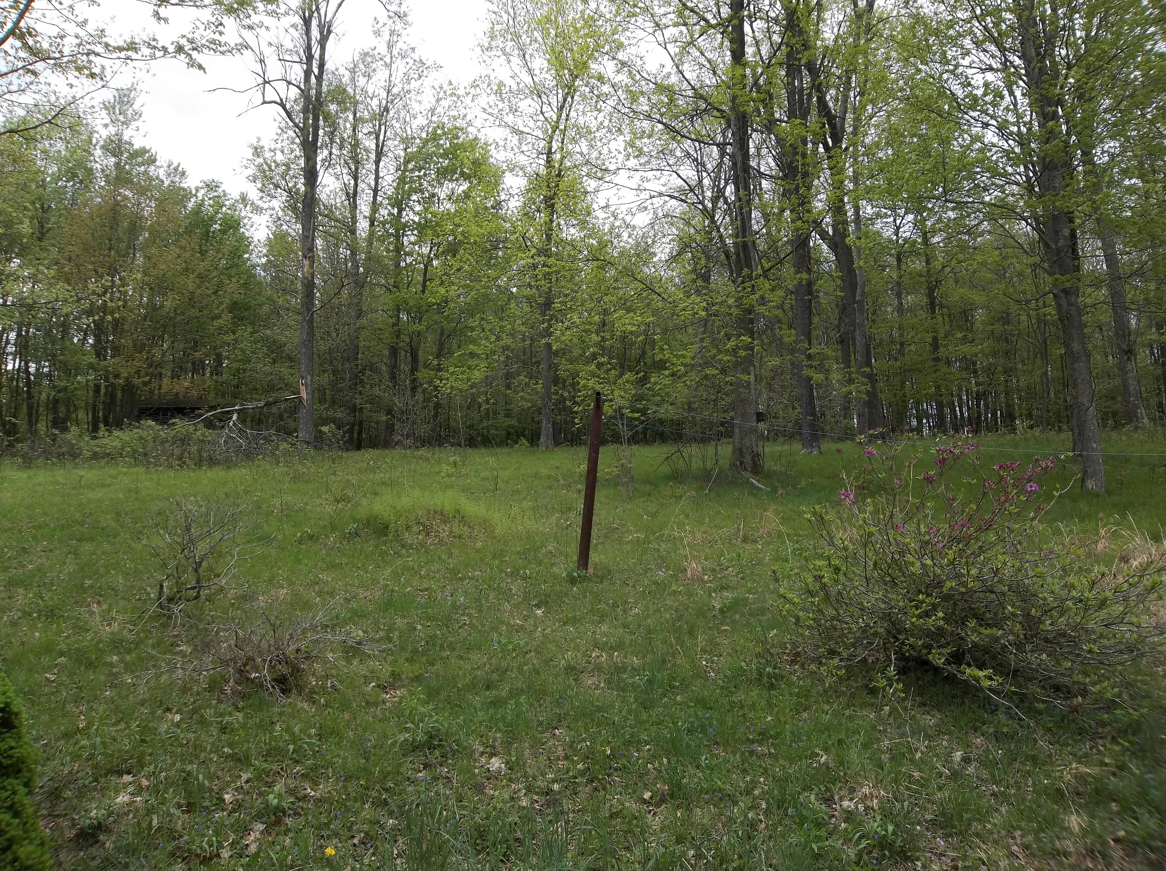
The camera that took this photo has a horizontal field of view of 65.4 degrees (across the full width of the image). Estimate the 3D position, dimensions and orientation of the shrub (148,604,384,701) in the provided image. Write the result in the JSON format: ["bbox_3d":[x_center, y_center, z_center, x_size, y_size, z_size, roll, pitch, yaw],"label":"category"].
[{"bbox_3d":[-1.789,1.212,5.200,1.250,0.400,0.850,1,-3,-19],"label":"shrub"}]

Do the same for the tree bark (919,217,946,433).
[{"bbox_3d":[14.615,-4.585,38.000,0.816,8.935,0.700,-2,-3,21],"label":"tree bark"}]

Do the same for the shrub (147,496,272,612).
[{"bbox_3d":[-3.048,0.945,7.400,0.930,0.840,0.800,1,-3,-22],"label":"shrub"}]

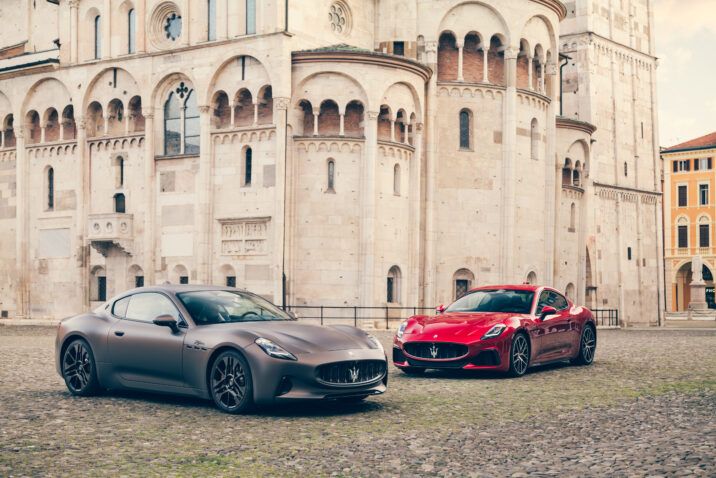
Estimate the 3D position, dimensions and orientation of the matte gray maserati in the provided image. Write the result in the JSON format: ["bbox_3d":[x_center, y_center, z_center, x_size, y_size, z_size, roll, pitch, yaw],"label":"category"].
[{"bbox_3d":[-1.790,1.245,13.300,4.940,1.350,1.980,-3,-4,44],"label":"matte gray maserati"}]

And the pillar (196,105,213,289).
[{"bbox_3d":[-6.035,-1.100,43.024,0.520,8.432,0.420,-2,-3,32],"label":"pillar"}]

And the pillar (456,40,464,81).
[{"bbox_3d":[4.216,-7.322,45.011,0.300,1.600,0.300,1,-3,-18],"label":"pillar"}]

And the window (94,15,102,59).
[{"bbox_3d":[-10.528,-8.225,44.446,0.460,1.800,0.220,-2,-3,32],"label":"window"}]

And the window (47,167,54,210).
[{"bbox_3d":[-13.439,-2.208,47.825,0.500,1.929,0.300,-2,-3,32],"label":"window"}]

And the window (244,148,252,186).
[{"bbox_3d":[-4.212,-2.790,42.097,0.420,1.545,0.300,-2,-3,32],"label":"window"}]

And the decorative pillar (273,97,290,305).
[{"bbox_3d":[-2.643,-1.050,37.681,0.500,7.763,0.400,-2,-3,34],"label":"decorative pillar"}]

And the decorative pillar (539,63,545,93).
[{"bbox_3d":[7.995,-7.025,47.600,0.270,1.350,0.270,-2,-3,30],"label":"decorative pillar"}]

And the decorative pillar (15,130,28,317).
[{"bbox_3d":[-14.018,-0.659,45.430,0.420,7.814,0.360,-2,-3,34],"label":"decorative pillar"}]

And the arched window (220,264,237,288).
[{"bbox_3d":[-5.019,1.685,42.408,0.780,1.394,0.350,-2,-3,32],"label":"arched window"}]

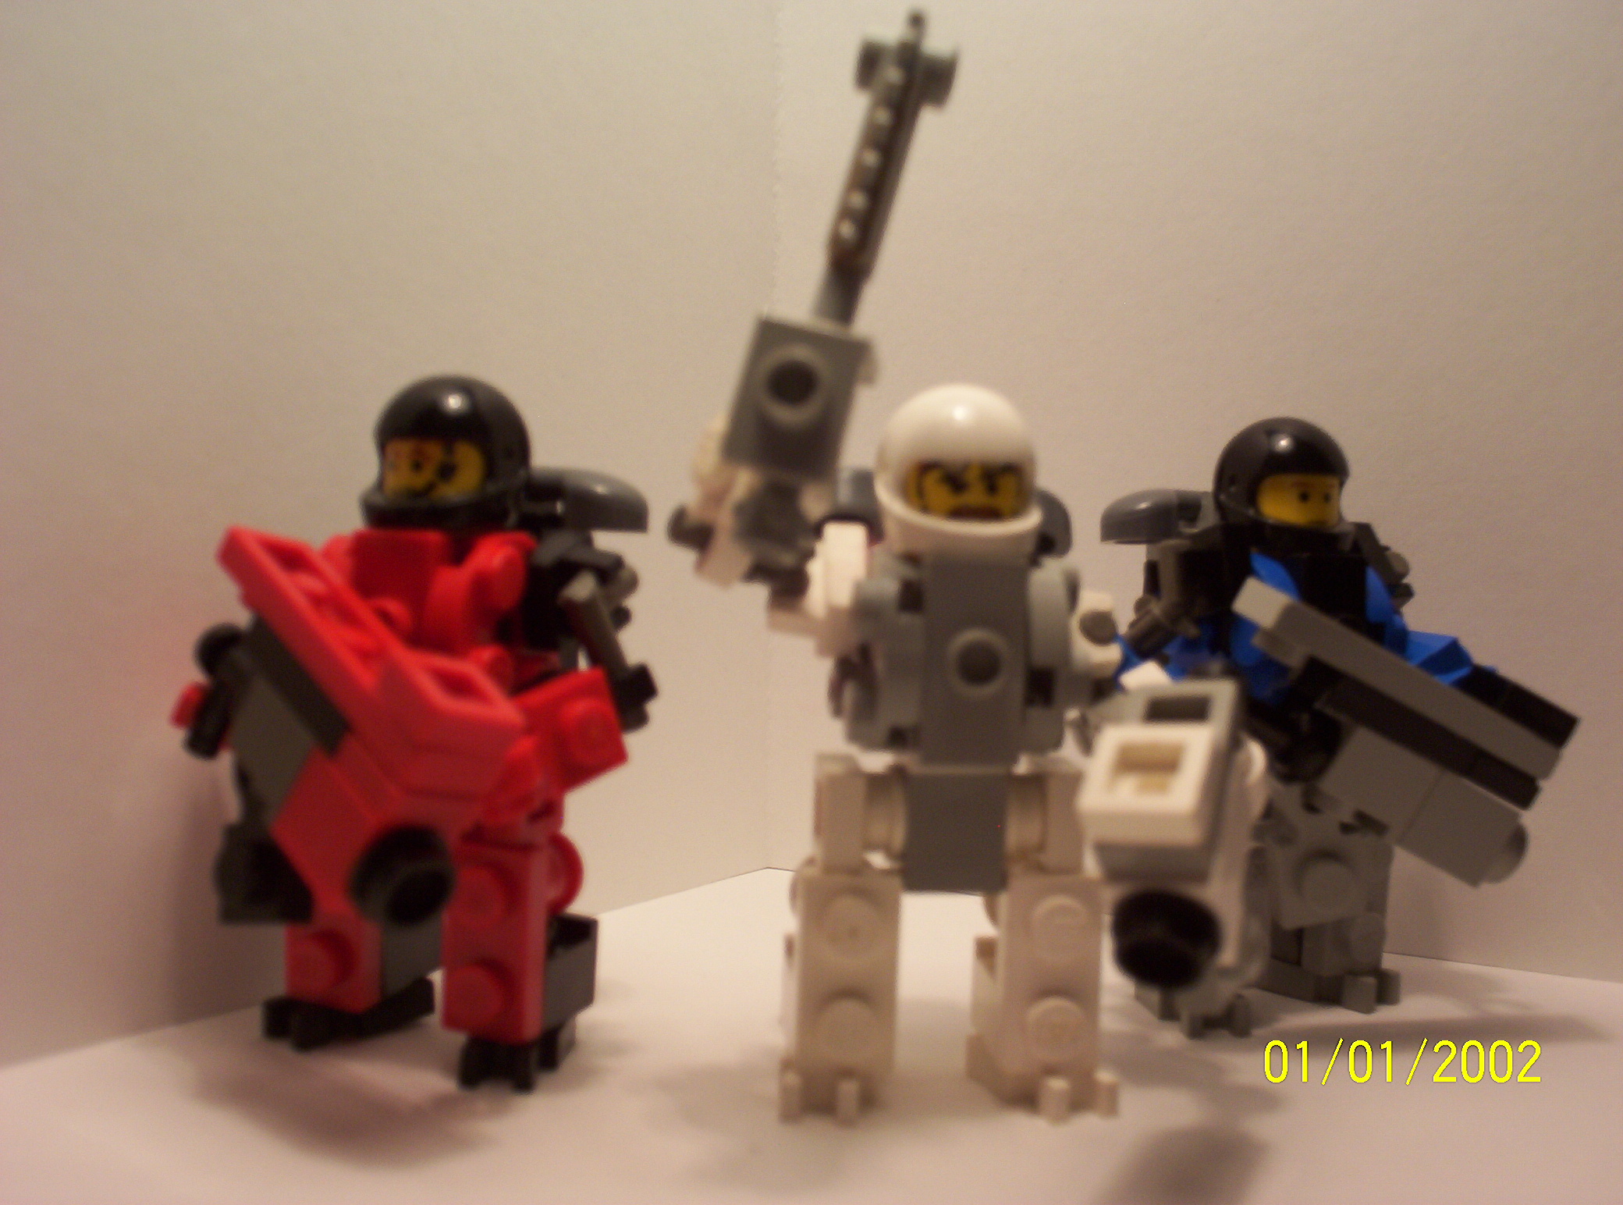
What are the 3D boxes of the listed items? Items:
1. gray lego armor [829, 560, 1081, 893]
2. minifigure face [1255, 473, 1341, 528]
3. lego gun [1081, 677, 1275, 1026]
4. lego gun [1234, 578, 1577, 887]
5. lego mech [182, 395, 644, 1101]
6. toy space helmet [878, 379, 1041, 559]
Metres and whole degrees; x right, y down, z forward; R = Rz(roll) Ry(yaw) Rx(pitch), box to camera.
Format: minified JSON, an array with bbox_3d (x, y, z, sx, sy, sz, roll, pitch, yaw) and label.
[{"bbox_3d":[0.012,0.009,0.135,0.019,0.026,0.015,0,1,-4],"label":"gray lego armor"},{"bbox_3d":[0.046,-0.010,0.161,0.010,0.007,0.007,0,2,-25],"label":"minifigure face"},{"bbox_3d":[0.027,0.016,0.121,0.011,0.017,0.018,-1,37,22],"label":"lego gun"},{"bbox_3d":[0.052,0.011,0.154,0.034,0.018,0.009,27,8,-16],"label":"lego gun"},{"bbox_3d":[-0.032,0.009,0.143,0.035,0.057,0.033,1,2,18],"label":"lego mech"},{"bbox_3d":[0.012,-0.011,0.135,0.013,0.013,0.014,0,1,-11],"label":"toy space helmet"}]

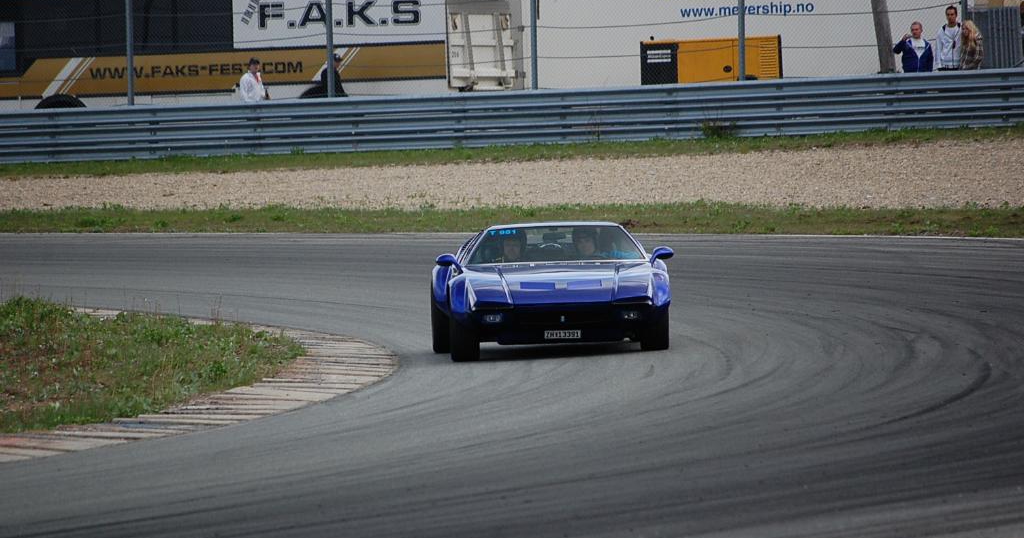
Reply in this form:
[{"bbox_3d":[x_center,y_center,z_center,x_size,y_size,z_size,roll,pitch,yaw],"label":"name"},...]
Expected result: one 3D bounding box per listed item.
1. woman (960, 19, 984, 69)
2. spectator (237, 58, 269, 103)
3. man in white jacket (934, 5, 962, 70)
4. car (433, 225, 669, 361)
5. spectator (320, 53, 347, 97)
[{"bbox_3d":[7.254,-3.079,127.018,0.500,1.670,0.350,-1,1,27],"label":"woman"},{"bbox_3d":[-4.566,-2.882,144.018,0.540,1.760,0.400,-3,1,-30],"label":"spectator"},{"bbox_3d":[6.865,-3.204,127.020,0.540,1.860,0.350,-2,1,-9],"label":"man in white jacket"},{"bbox_3d":[0.357,0.149,66.000,1.940,1.070,4.270,-2,1,-1],"label":"car"},{"bbox_3d":[-3.143,-2.954,144.018,0.380,1.760,0.520,-1,2,37],"label":"spectator"}]

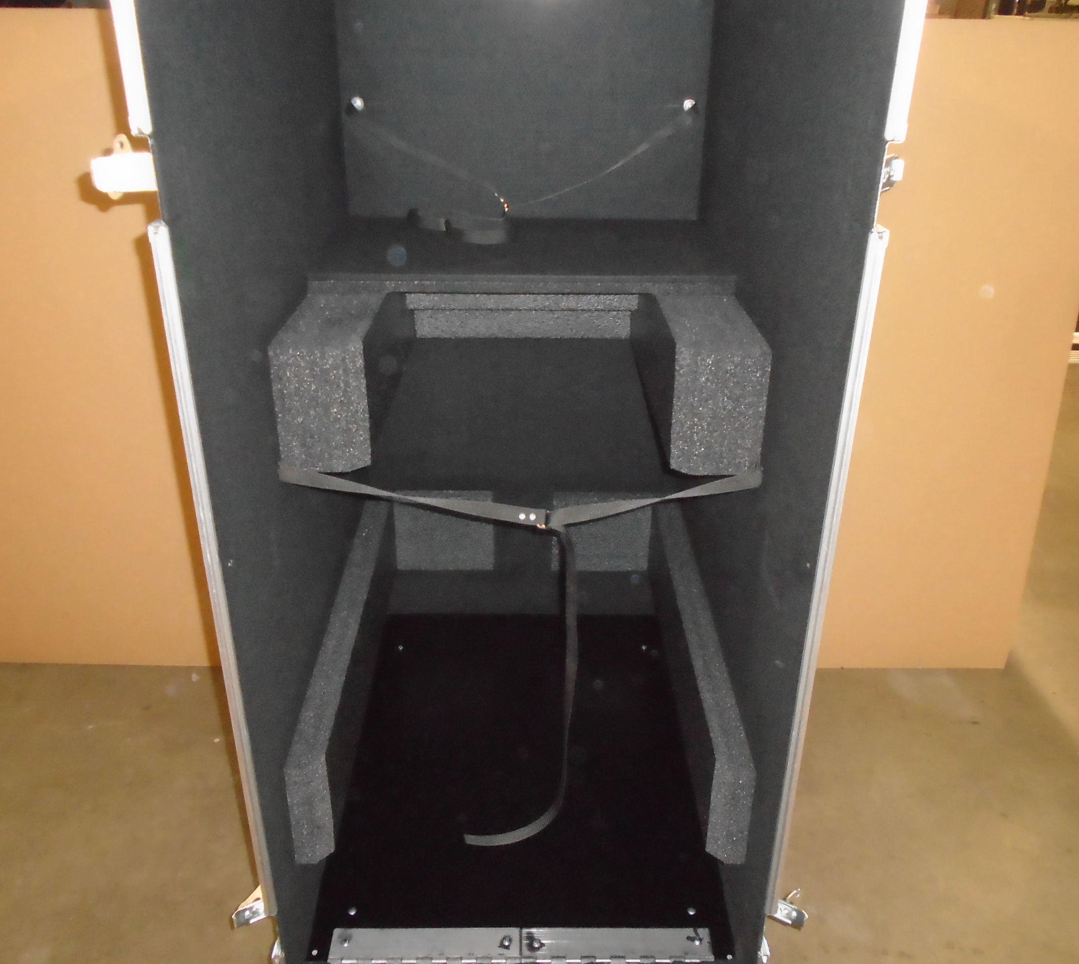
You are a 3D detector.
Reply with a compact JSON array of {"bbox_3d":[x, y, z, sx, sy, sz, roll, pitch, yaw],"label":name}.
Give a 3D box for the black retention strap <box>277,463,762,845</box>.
[{"bbox_3d":[-0.030,0.328,1.657,0.720,0.820,0.110,0,26,-1],"label":"black retention strap"}]

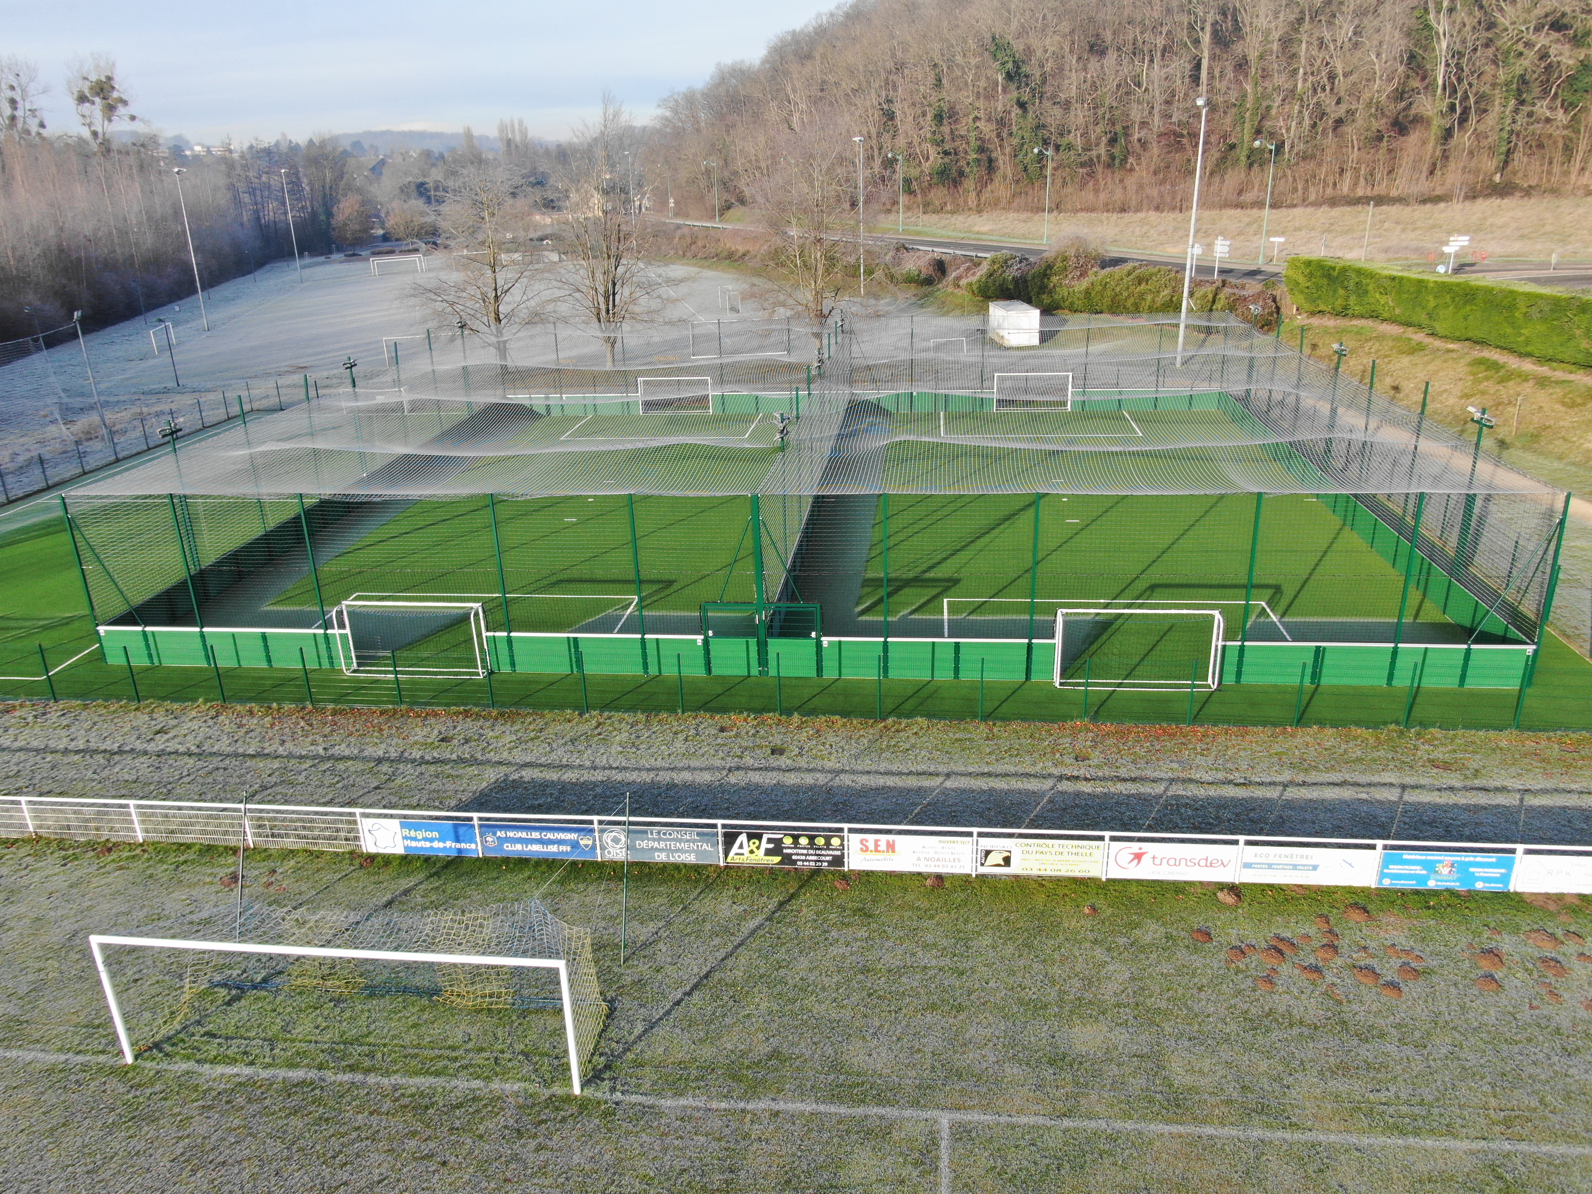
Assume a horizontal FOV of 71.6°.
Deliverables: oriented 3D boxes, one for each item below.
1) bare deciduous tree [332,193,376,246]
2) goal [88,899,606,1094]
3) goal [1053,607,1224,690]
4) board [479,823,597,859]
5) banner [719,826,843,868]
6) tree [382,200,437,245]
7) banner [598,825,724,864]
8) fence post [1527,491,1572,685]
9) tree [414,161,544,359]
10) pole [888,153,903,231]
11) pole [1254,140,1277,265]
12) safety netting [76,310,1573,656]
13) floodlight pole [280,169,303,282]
[{"bbox_3d":[-81.877,-69.115,204.116,8.200,10.738,8.200,-2,22,0],"label":"bare deciduous tree"},{"bbox_3d":[-6.885,5.989,17.643,7.540,2.480,2.000,1,22,7],"label":"goal"},{"bbox_3d":[9.086,1.435,29.387,4.160,2.080,0.550,1,22,7],"label":"goal"},{"bbox_3d":[-5.298,5.005,22.731,2.470,0.820,0.050,1,21,6],"label":"board"},{"bbox_3d":[-0.265,5.061,22.202,2.470,0.820,0.050,1,21,6],"label":"banner"},{"bbox_3d":[-72.261,-69.293,205.094,9.600,8.900,9.600,1,22,7],"label":"tree"},{"bbox_3d":[-2.743,5.025,22.306,2.420,0.800,0.040,0,22,7],"label":"banner"},{"bbox_3d":[19.014,-0.157,27.860,0.140,5.280,0.140,1,22,7],"label":"fence post"},{"bbox_3d":[-21.659,-22.306,75.532,9.100,13.995,9.100,-2,22,0],"label":"tree"},{"bbox_3d":[12.317,-49.710,135.905,2.000,9.300,0.550,-10,23,-19],"label":"pole"},{"bbox_3d":[38.987,-33.022,93.142,2.000,9.600,0.450,-6,22,-9],"label":"pole"},{"bbox_3d":[1.006,-7.191,45.936,40.400,4.150,35.000,1,22,7],"label":"safety netting"},{"bbox_3d":[-65.081,-48.095,143.489,1.000,13.940,0.900,-6,21,-10],"label":"floodlight pole"}]

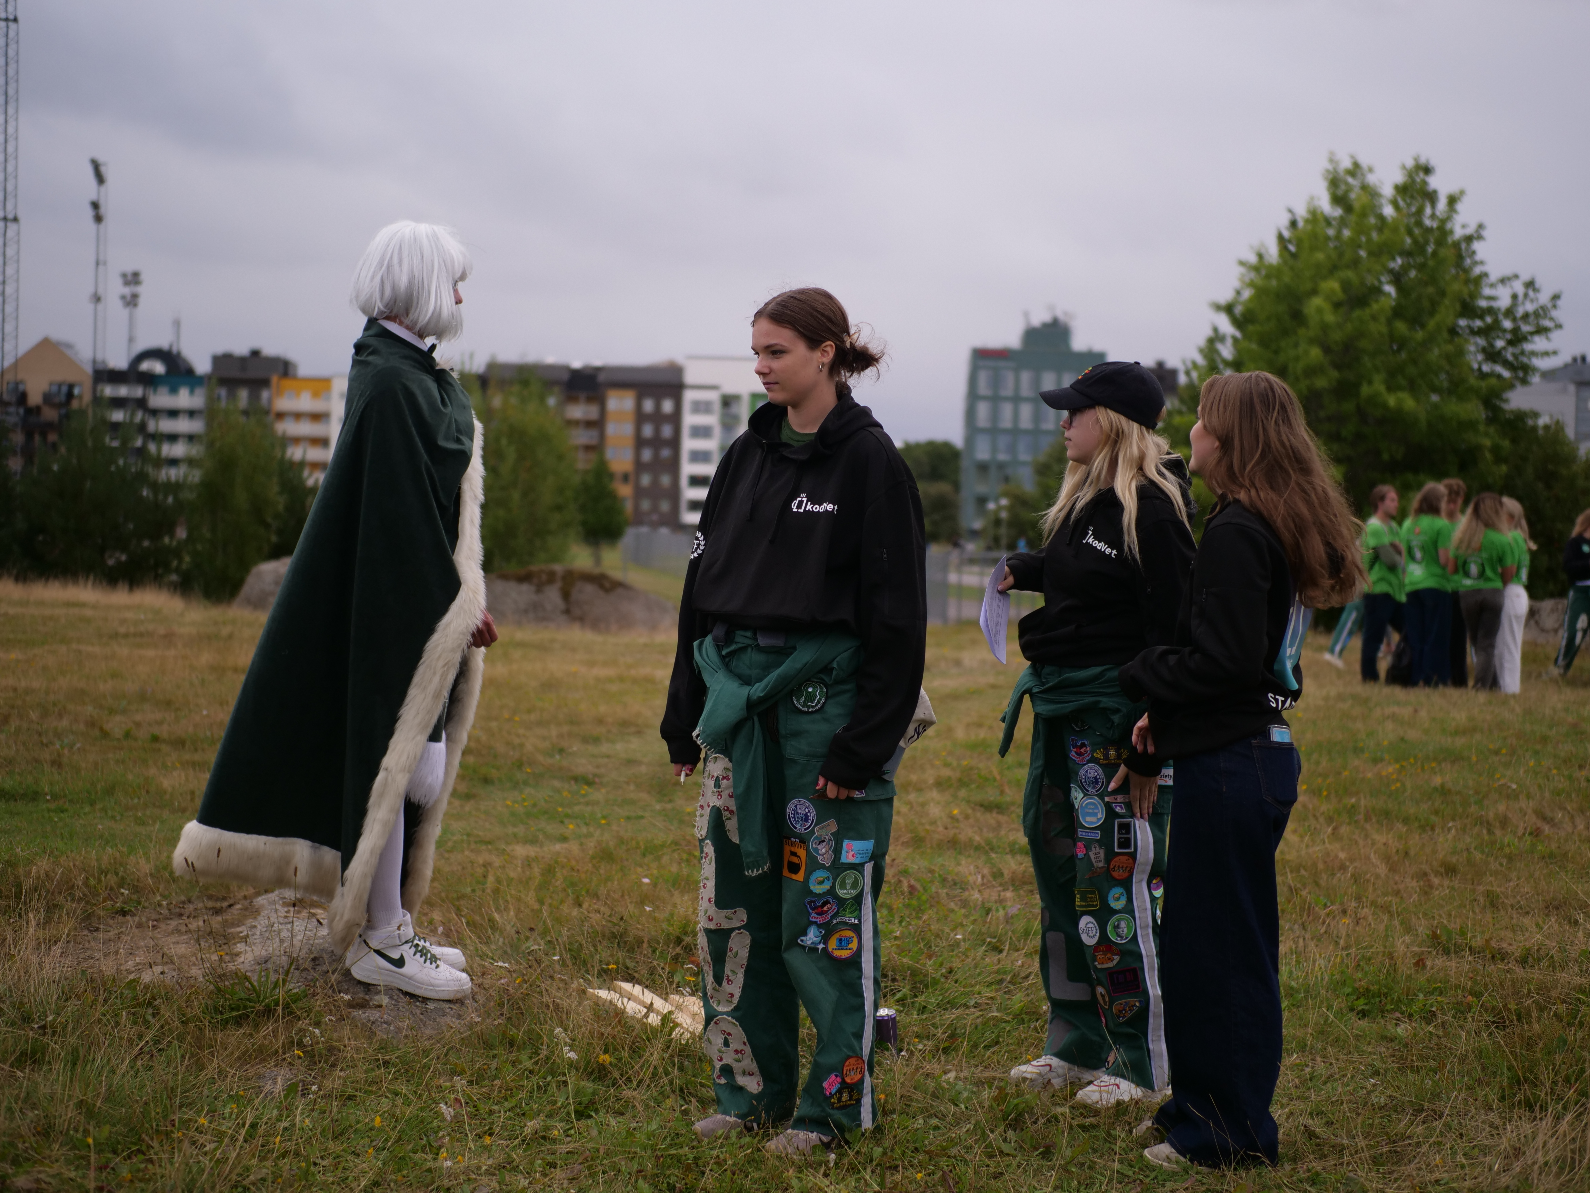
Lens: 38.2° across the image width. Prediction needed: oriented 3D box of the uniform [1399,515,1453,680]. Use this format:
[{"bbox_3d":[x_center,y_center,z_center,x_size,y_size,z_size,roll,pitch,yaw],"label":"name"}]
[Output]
[{"bbox_3d":[5.346,0.016,19.400,0.470,1.460,0.340,2,2,22],"label":"uniform"}]

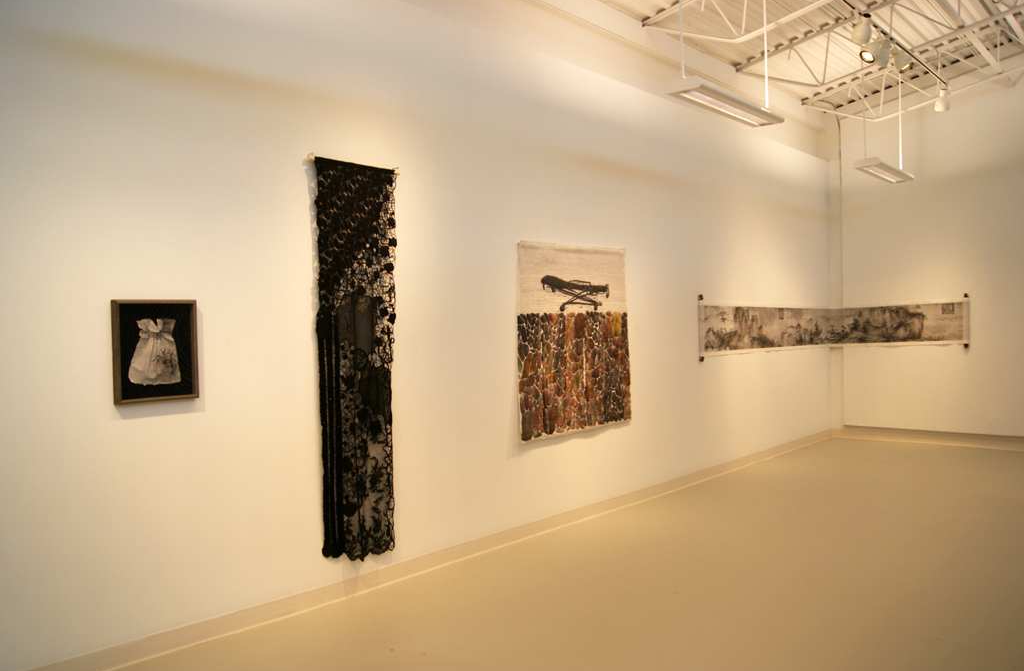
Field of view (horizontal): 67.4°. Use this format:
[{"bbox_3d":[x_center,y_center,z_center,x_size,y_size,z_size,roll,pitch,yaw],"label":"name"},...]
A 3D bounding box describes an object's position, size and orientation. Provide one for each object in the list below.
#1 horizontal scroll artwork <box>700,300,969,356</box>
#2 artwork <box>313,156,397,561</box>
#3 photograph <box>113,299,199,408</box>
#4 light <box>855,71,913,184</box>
[{"bbox_3d":[3.608,-0.123,8.335,3.450,0.600,1.550,-2,1,-41],"label":"horizontal scroll artwork"},{"bbox_3d":[-0.893,0.150,4.522,0.050,2.307,0.568,-1,1,43],"label":"artwork"},{"bbox_3d":[-1.691,0.072,3.660,0.055,0.477,0.376,-1,1,43],"label":"photograph"},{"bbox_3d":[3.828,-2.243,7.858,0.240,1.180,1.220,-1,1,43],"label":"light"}]

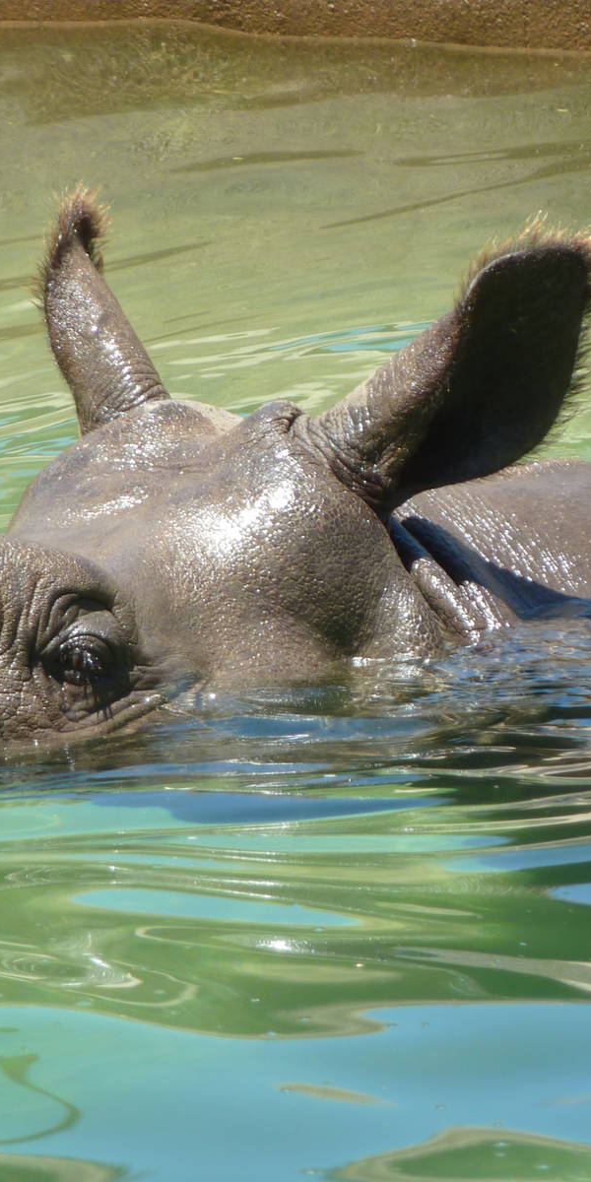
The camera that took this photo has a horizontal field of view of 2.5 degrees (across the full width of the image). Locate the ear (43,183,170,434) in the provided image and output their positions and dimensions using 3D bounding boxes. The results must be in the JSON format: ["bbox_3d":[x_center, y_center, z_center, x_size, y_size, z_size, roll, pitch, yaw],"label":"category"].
[{"bbox_3d":[-0.141,-0.207,10.100,0.080,0.185,0.090,-18,-24,17],"label":"ear"}]

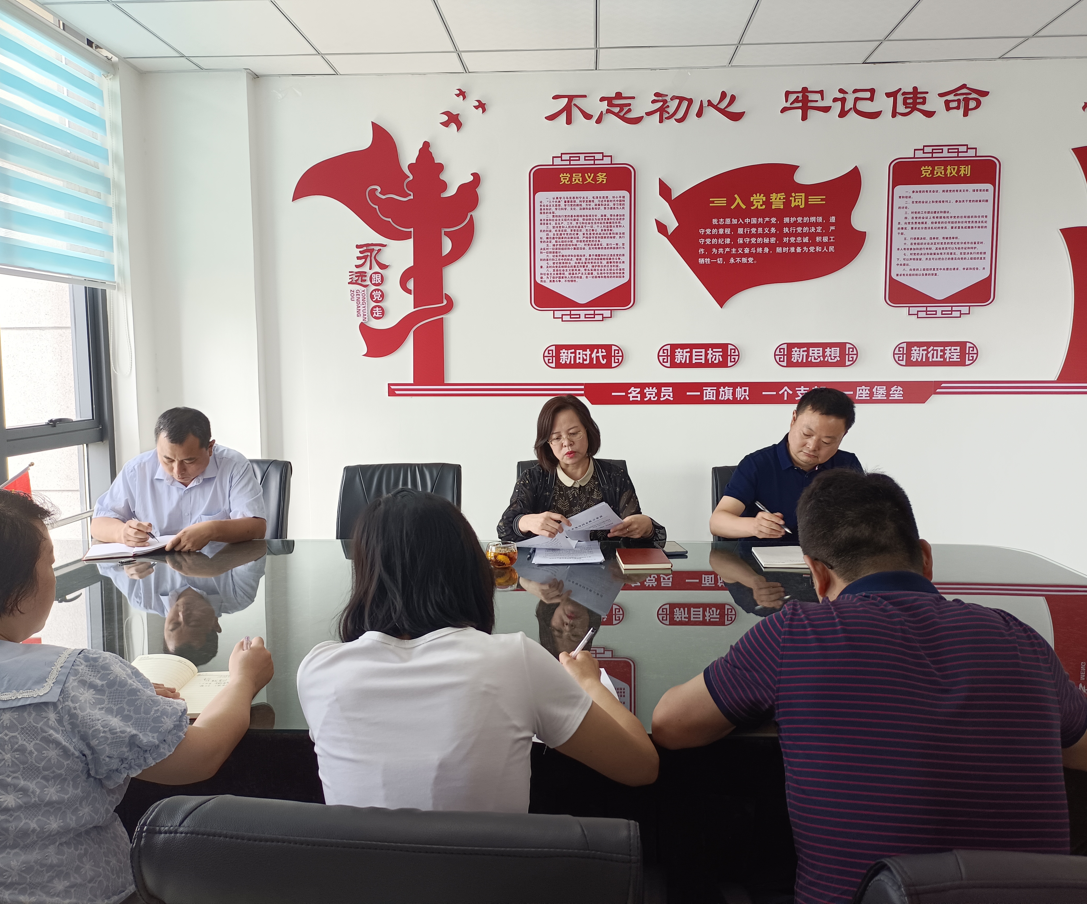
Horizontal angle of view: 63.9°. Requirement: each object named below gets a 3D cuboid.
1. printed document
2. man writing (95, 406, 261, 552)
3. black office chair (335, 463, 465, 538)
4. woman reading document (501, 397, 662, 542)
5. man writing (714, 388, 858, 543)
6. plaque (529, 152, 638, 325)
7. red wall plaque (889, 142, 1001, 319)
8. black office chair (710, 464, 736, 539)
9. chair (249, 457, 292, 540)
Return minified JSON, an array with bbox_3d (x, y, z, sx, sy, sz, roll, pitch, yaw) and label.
[{"bbox_3d":[0.088,0.228,2.665,0.320,0.150,0.150,0,6,3],"label":"printed document"},{"bbox_3d":[-1.227,0.439,3.063,0.610,1.196,0.740,0,6,3],"label":"man writing"},{"bbox_3d":[-0.567,0.541,3.297,0.570,0.940,0.620,0,6,-1],"label":"black office chair"},{"bbox_3d":[0.131,0.421,2.983,0.560,1.233,0.740,0,6,3],"label":"woman reading document"},{"bbox_3d":[0.829,0.412,2.932,0.580,1.254,0.740,0,6,3],"label":"man writing"},{"bbox_3d":[0.182,-0.996,4.053,0.485,0.774,0.030,0,6,3],"label":"plaque"},{"bbox_3d":[1.815,-0.998,3.959,0.485,0.777,0.030,0,6,3],"label":"red wall plaque"},{"bbox_3d":[0.883,0.546,3.174,0.570,0.940,0.620,0,6,3],"label":"black office chair"},{"bbox_3d":[-1.297,0.534,3.409,0.570,0.940,0.620,0,6,3],"label":"chair"}]

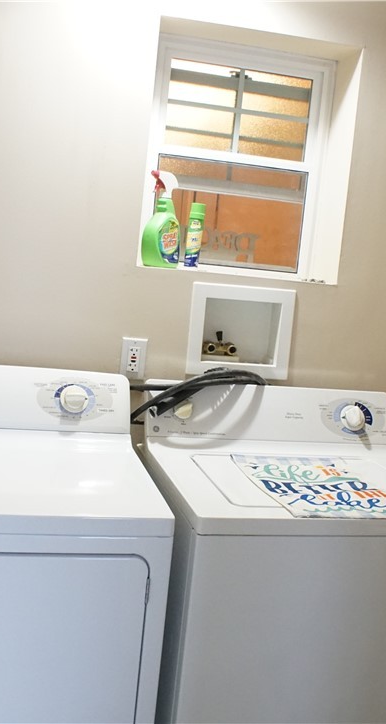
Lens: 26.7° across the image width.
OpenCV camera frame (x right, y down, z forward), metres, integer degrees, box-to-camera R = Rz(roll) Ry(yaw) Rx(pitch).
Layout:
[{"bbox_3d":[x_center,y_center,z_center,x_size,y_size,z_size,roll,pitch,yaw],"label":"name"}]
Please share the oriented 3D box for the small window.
[{"bbox_3d":[0.114,-0.601,2.462,0.586,0.655,0.080,3,8,-14],"label":"small window"}]

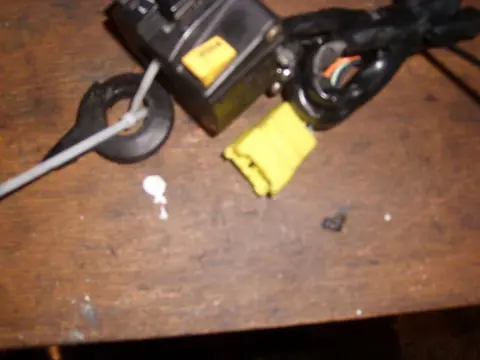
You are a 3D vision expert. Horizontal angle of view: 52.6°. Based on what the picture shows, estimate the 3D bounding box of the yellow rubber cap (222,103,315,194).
[{"bbox_3d":[0.017,-0.016,0.250,0.039,0.013,0.029,-40,76,-14],"label":"yellow rubber cap"}]

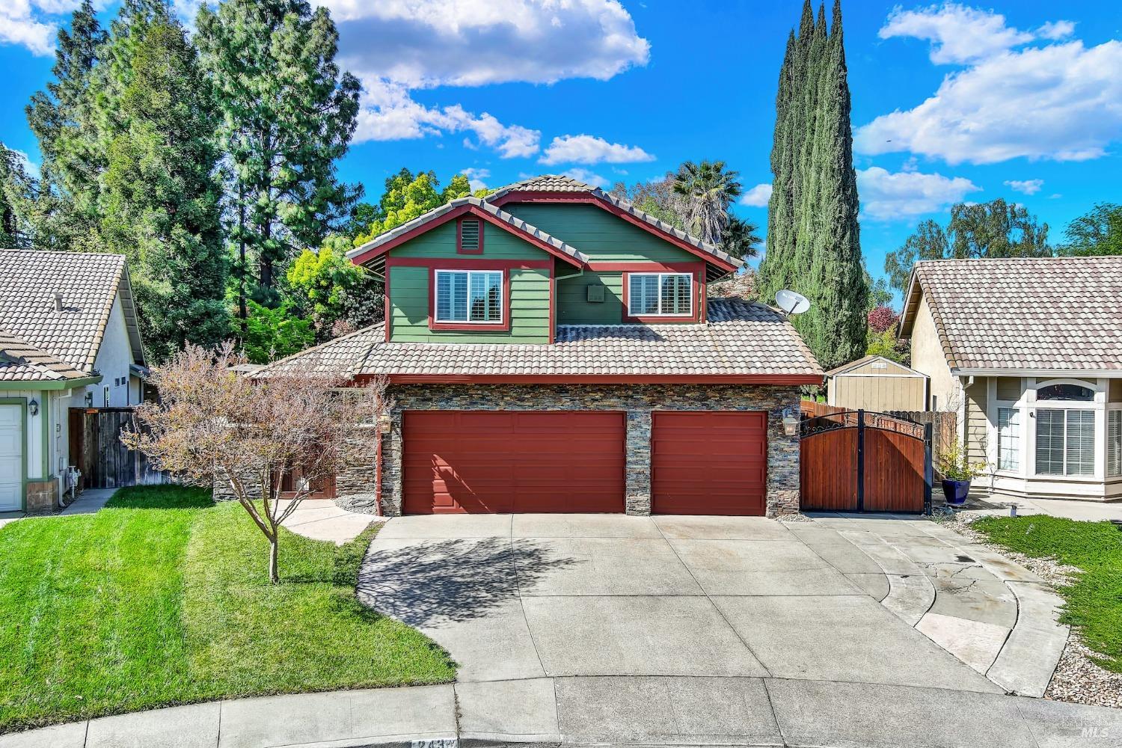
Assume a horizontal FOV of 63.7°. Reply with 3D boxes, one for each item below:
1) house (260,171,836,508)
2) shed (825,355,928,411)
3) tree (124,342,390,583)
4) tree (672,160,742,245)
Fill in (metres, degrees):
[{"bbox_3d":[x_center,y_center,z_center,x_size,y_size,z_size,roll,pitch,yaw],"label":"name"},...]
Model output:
[{"bbox_3d":[-0.900,-0.950,24.200,12.700,7.800,11.200,0,1,0],"label":"house"},{"bbox_3d":[9.450,0.980,27.200,2.700,3.100,3.000,0,1,12],"label":"shed"},{"bbox_3d":[-4.650,1.360,13.850,4.000,3.650,3.900,0,1,0],"label":"tree"},{"bbox_3d":[7.270,-4.050,45.000,3.600,13.200,3.600,0,1,0],"label":"tree"}]

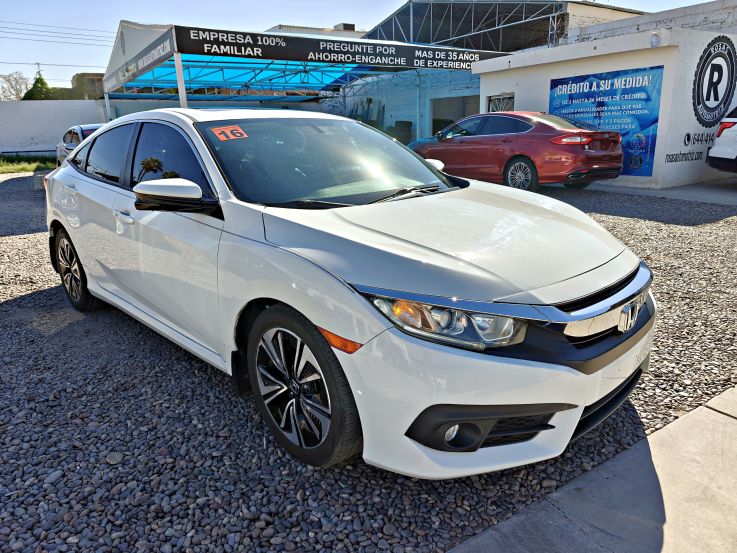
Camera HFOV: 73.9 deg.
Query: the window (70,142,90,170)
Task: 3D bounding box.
[{"bbox_3d":[-2.046,-0.857,3.481,0.360,0.210,0.040,14,-4,43],"label":"window"}]

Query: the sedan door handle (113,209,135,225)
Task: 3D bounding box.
[{"bbox_3d":[-1.280,-0.318,2.575,0.250,0.050,0.055,14,21,43],"label":"sedan door handle"}]

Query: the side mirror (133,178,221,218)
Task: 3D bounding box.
[{"bbox_3d":[-0.824,-0.329,2.035,0.240,0.170,0.230,14,21,43],"label":"side mirror"}]

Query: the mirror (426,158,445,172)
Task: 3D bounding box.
[{"bbox_3d":[0.497,-0.709,3.332,0.240,0.170,0.230,14,21,43],"label":"mirror"}]

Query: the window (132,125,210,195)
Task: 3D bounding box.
[{"bbox_3d":[-0.959,-0.598,2.421,1.060,0.390,0.050,14,-4,43],"label":"window"}]

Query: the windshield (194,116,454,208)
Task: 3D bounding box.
[{"bbox_3d":[-0.159,-0.649,2.641,1.480,0.120,0.970,-16,49,-43],"label":"windshield"}]

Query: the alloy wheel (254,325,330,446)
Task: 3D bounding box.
[{"bbox_3d":[-0.228,0.402,1.882,0.455,0.455,0.180,14,21,43],"label":"alloy wheel"}]

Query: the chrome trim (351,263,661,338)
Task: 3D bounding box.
[{"bbox_3d":[0.698,0.012,1.933,0.660,0.200,1.500,14,21,43],"label":"chrome trim"}]

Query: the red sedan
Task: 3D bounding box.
[{"bbox_3d":[2.624,-2.573,9.994,1.880,1.475,4.870,-11,18,-31],"label":"red sedan"}]

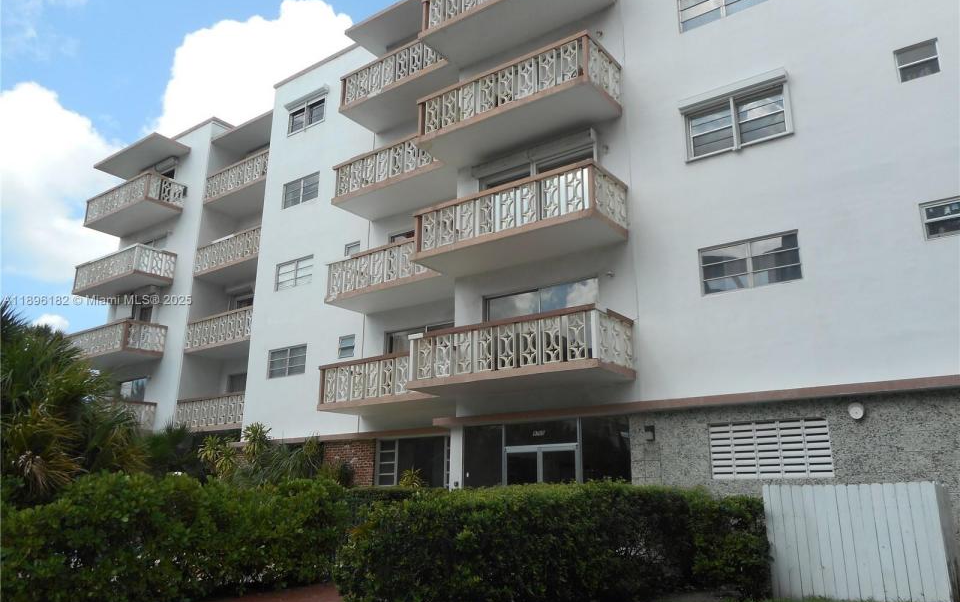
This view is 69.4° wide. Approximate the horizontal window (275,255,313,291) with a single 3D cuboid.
[{"bbox_3d":[-6.137,-0.912,22.965,1.772,0.922,0.110,-11,-20,34],"label":"horizontal window"}]

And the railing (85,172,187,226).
[{"bbox_3d":[-14.477,-3.889,29.058,4.890,1.151,1.575,-11,-20,34],"label":"railing"}]

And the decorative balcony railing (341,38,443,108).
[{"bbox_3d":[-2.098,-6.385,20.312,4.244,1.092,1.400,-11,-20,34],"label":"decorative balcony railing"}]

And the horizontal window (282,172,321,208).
[{"bbox_3d":[-6.072,-3.730,23.684,1.822,0.925,0.140,-11,-20,34],"label":"horizontal window"}]

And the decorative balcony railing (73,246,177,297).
[{"bbox_3d":[-14.666,-1.117,28.537,4.750,1.260,1.580,-11,-20,34],"label":"decorative balcony railing"}]

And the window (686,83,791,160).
[{"bbox_3d":[5.058,-3.499,13.672,1.982,1.077,0.140,-11,-20,34],"label":"window"}]

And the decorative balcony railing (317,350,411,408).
[{"bbox_3d":[-2.167,2.156,18.272,4.330,1.140,1.550,-11,-20,34],"label":"decorative balcony railing"}]

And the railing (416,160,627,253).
[{"bbox_3d":[0.830,-1.782,15.699,4.650,1.100,1.670,-11,-20,34],"label":"railing"}]

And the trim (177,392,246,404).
[{"bbox_3d":[-9.505,3.402,24.306,3.800,0.130,0.180,-11,-20,34],"label":"trim"}]

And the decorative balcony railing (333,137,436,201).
[{"bbox_3d":[-2.113,-3.574,19.643,4.283,1.026,1.548,-11,-20,34],"label":"decorative balcony railing"}]

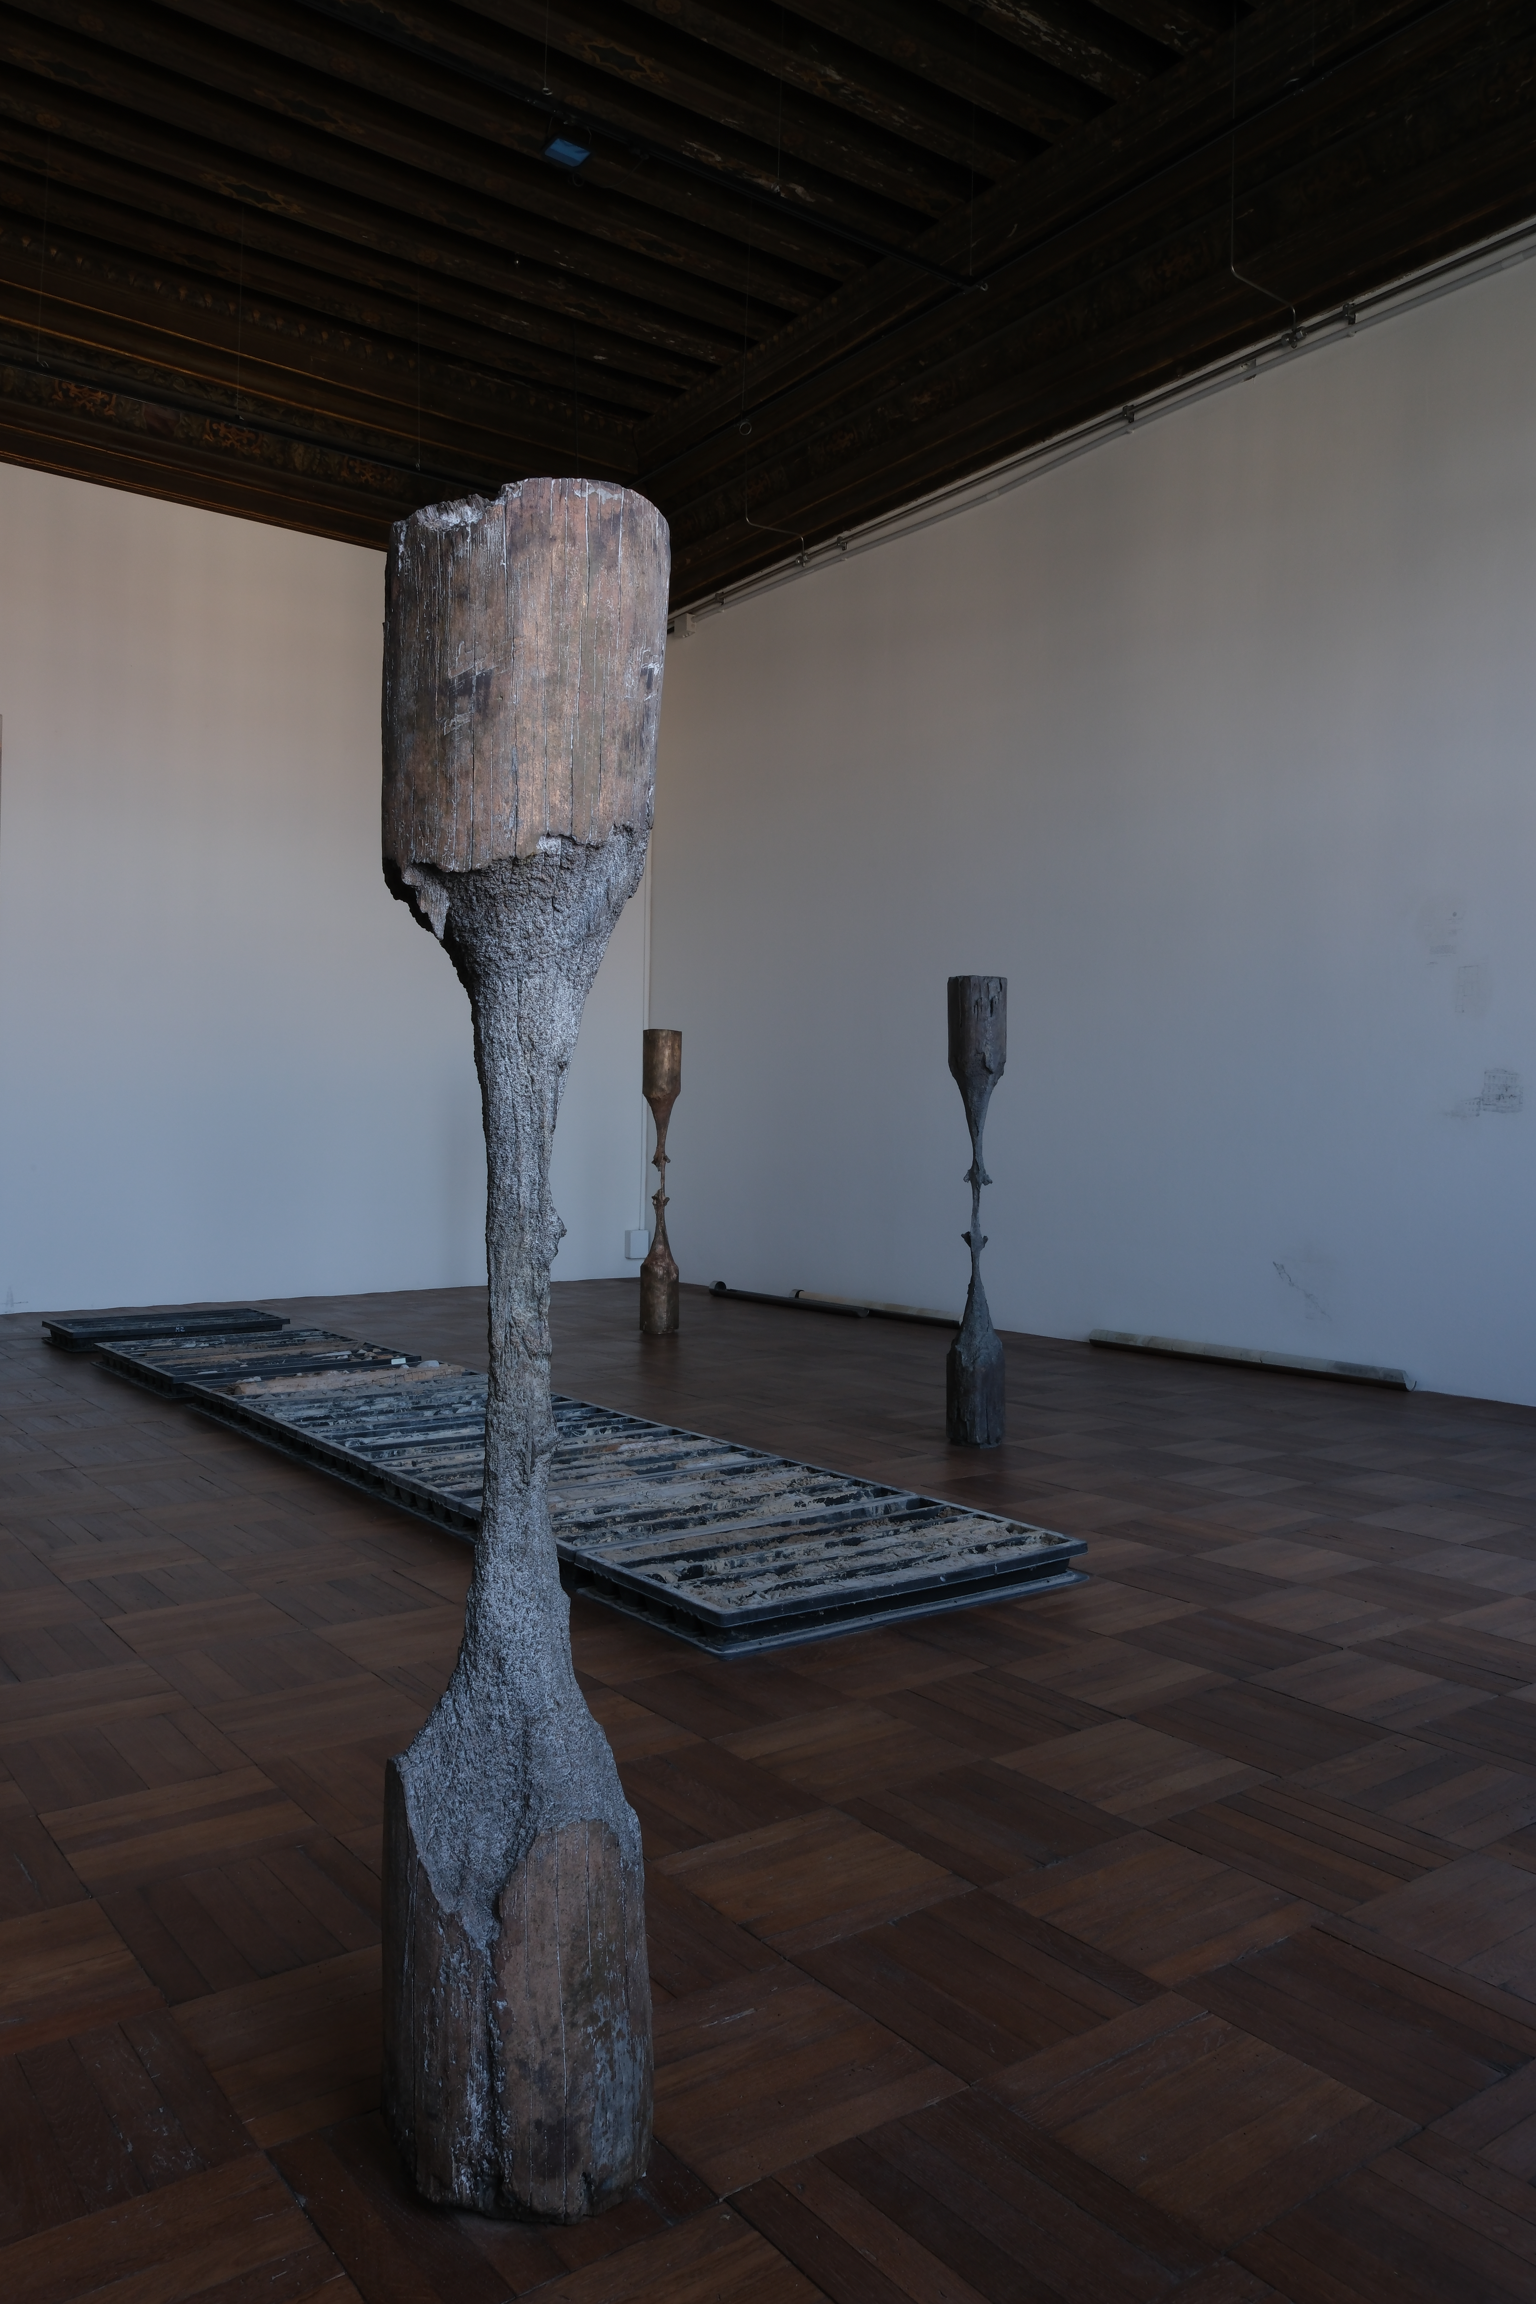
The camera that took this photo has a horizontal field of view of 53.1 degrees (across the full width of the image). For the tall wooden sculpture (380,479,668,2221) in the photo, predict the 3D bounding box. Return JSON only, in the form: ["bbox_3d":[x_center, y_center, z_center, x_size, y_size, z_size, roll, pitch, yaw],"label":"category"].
[{"bbox_3d":[-0.263,0.195,1.645,0.310,1.725,0.300,0,1,-9],"label":"tall wooden sculpture"}]

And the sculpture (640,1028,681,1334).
[{"bbox_3d":[-0.593,0.155,8.600,0.220,1.670,0.220,0,1,-4],"label":"sculpture"}]

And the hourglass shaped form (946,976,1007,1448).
[{"bbox_3d":[0.746,0.210,5.480,0.212,1.640,0.212,0,1,8],"label":"hourglass shaped form"}]

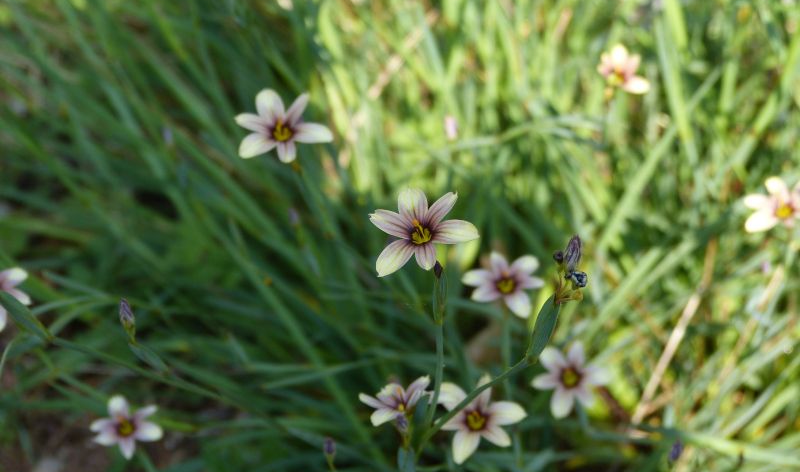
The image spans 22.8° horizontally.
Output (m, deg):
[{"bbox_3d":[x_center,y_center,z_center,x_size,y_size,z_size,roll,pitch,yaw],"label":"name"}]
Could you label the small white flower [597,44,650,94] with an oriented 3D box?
[{"bbox_3d":[0.074,-0.055,0.660,0.018,0.009,0.018,0,61,13],"label":"small white flower"}]

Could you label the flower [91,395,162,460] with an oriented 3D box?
[{"bbox_3d":[-0.074,0.052,0.540,0.019,0.008,0.020,0,60,4],"label":"flower"}]

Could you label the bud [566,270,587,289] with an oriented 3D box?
[{"bbox_3d":[0.034,0.008,0.388,0.004,0.003,0.004,0,35,0],"label":"bud"}]

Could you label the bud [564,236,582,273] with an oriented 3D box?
[{"bbox_3d":[0.034,0.003,0.388,0.003,0.008,0.003,13,28,4],"label":"bud"}]

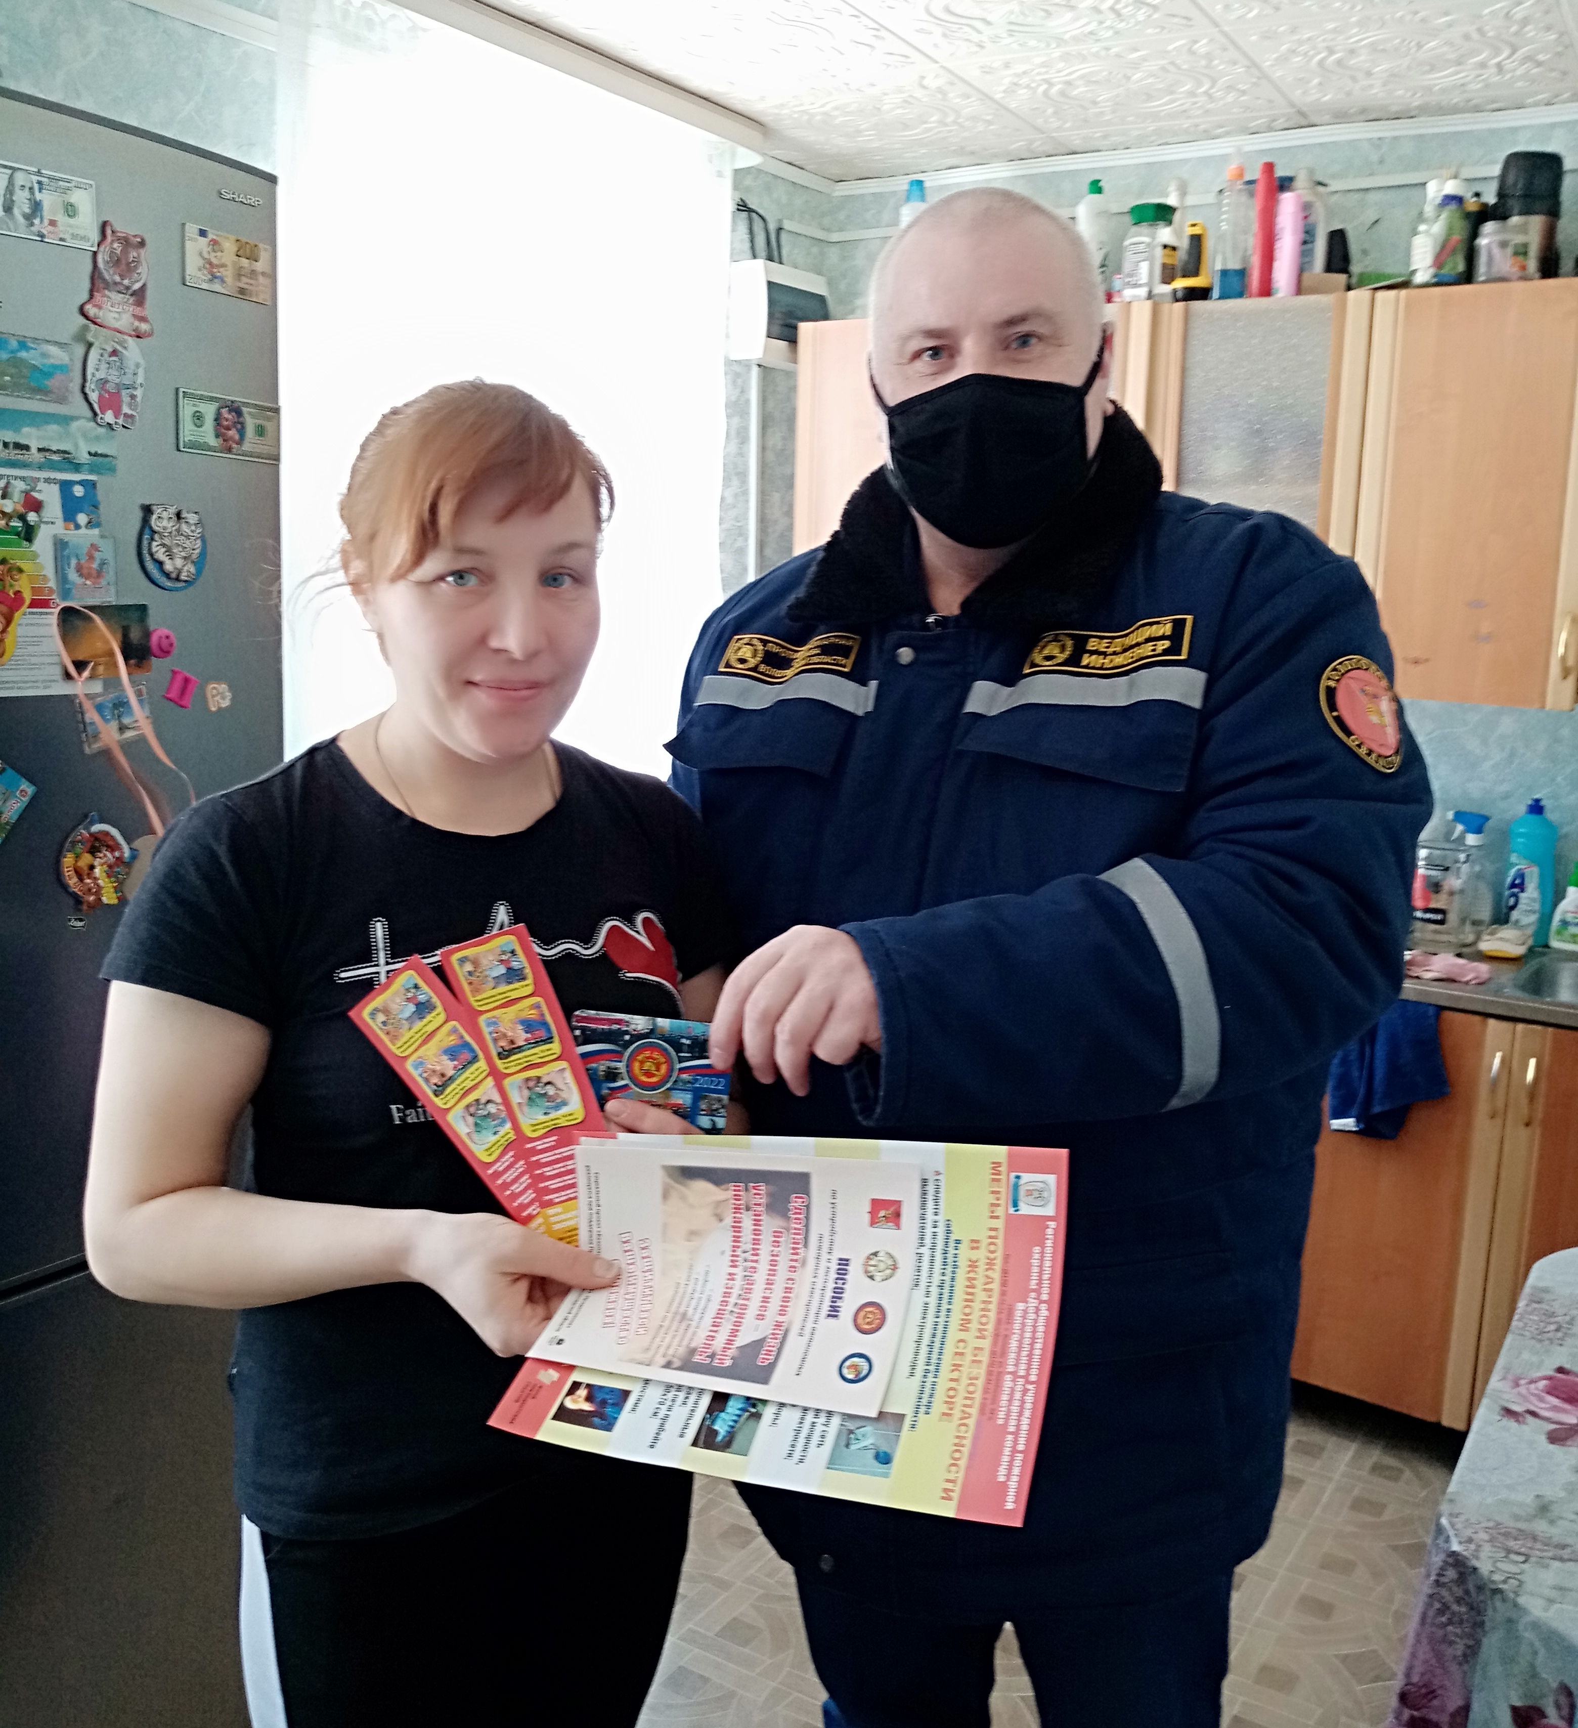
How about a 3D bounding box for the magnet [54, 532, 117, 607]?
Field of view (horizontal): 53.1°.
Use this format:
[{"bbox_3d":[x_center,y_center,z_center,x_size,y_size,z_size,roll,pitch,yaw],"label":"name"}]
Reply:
[{"bbox_3d":[-0.660,-0.276,1.490,0.005,0.062,0.060,8,12,30],"label":"magnet"}]

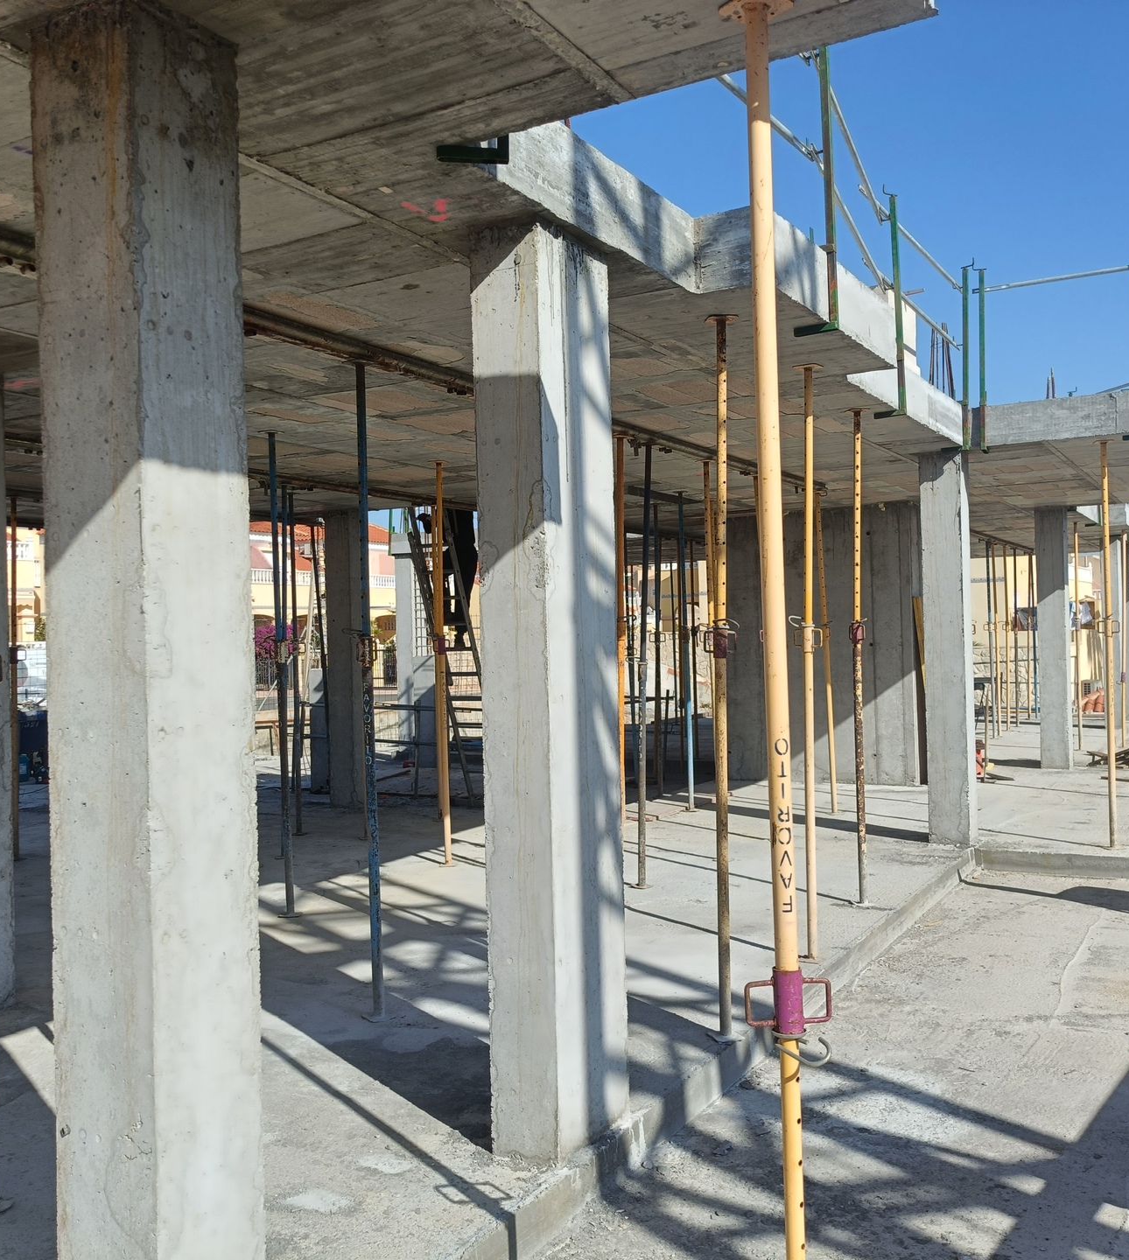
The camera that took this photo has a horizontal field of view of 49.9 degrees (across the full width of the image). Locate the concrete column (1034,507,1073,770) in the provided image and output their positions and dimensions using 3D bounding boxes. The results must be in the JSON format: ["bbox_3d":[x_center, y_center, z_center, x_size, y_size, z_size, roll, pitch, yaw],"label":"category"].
[{"bbox_3d":[5.505,0.102,13.639,0.295,2.895,0.298,-2,0,30],"label":"concrete column"}]

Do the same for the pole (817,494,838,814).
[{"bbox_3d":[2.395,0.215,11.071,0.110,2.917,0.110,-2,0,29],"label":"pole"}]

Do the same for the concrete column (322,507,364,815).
[{"bbox_3d":[-2.150,0.277,12.064,0.298,2.895,0.251,-2,0,30],"label":"concrete column"}]

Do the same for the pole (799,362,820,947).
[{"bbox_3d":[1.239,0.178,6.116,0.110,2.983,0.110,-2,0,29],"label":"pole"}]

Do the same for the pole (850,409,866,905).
[{"bbox_3d":[1.741,0.163,7.153,0.060,2.896,0.060,0,1,30],"label":"pole"}]

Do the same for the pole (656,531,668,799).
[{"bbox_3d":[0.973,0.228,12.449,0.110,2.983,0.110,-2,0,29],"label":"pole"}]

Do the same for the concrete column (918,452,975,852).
[{"bbox_3d":[2.884,0.144,9.106,0.292,2.895,0.283,-2,0,30],"label":"concrete column"}]

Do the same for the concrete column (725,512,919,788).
[{"bbox_3d":[2.687,0.166,12.904,2.072,2.895,0.243,-2,0,30],"label":"concrete column"}]

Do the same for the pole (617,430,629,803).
[{"bbox_3d":[0.361,0.239,7.357,0.060,2.811,0.060,-1,0,30],"label":"pole"}]

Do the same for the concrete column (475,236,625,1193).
[{"bbox_3d":[-0.039,0.198,4.112,0.248,2.983,0.491,-2,0,29],"label":"concrete column"}]

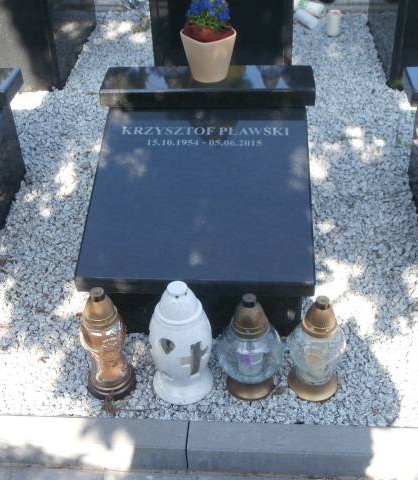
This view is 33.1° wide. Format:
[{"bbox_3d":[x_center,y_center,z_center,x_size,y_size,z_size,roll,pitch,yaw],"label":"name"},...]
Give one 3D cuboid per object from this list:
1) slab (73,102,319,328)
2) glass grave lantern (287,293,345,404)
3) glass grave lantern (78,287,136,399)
[{"bbox_3d":[-0.018,-0.085,2.006,0.600,0.330,0.650,1,40,4],"label":"slab"},{"bbox_3d":[0.253,0.244,1.632,0.136,0.292,0.136,1,40,4],"label":"glass grave lantern"},{"bbox_3d":[-0.244,0.236,1.651,0.122,0.314,0.122,1,40,4],"label":"glass grave lantern"}]

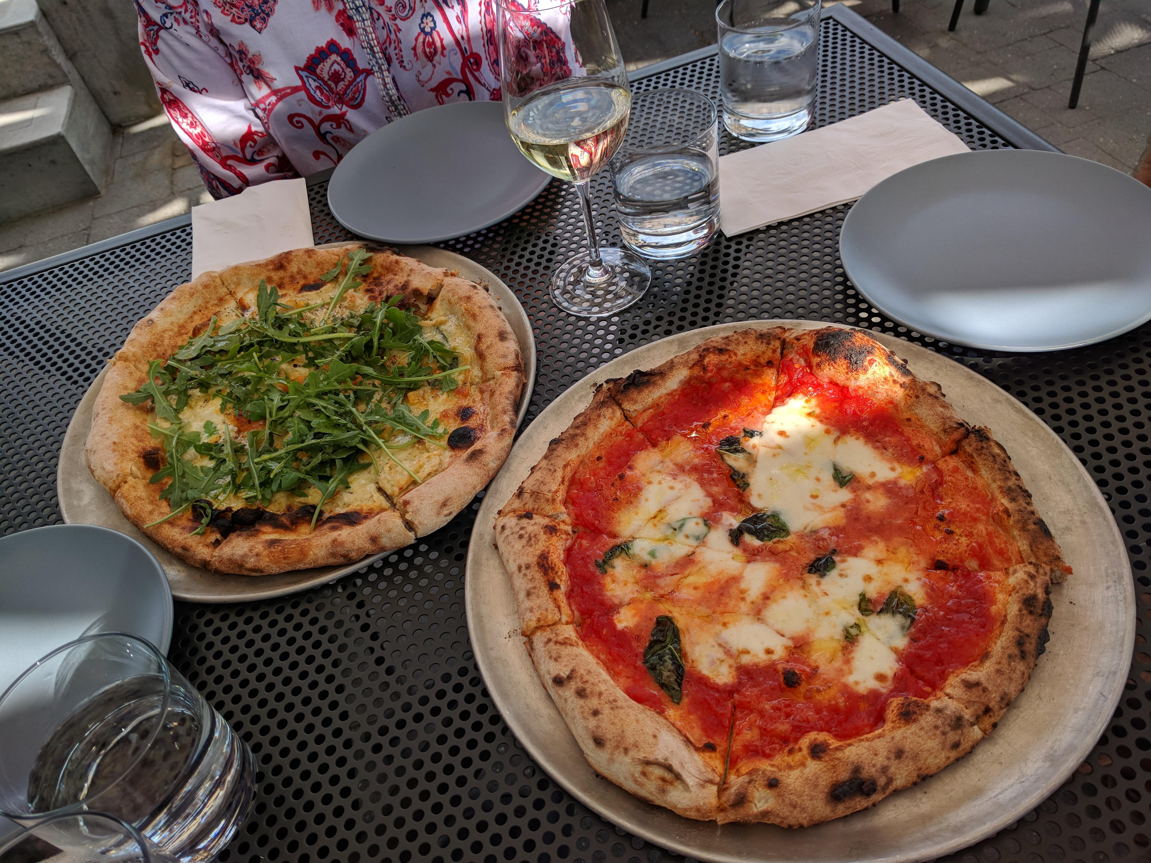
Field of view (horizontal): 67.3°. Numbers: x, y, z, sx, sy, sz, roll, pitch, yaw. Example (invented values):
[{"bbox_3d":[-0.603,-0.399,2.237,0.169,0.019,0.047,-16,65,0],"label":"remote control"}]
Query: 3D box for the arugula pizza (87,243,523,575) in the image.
[{"bbox_3d":[-0.189,-0.033,0.596,0.317,0.035,0.277,25,59,29],"label":"arugula pizza"}]

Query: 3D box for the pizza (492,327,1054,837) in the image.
[{"bbox_3d":[0.101,0.056,0.462,0.285,0.028,0.285,-14,48,0],"label":"pizza"}]

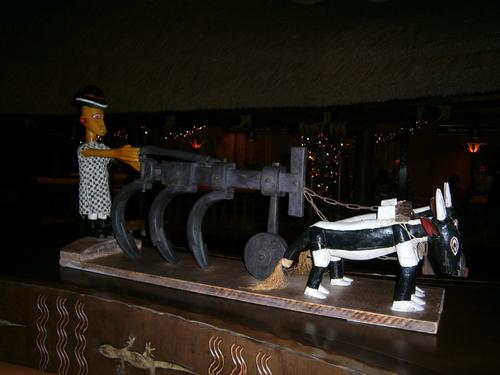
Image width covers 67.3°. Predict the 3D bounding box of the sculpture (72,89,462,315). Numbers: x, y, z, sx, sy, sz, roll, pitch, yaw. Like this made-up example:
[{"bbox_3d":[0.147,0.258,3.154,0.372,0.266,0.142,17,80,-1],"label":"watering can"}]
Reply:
[{"bbox_3d":[-0.061,-0.043,1.041,1.150,0.587,0.250,0,2,30],"label":"sculpture"}]

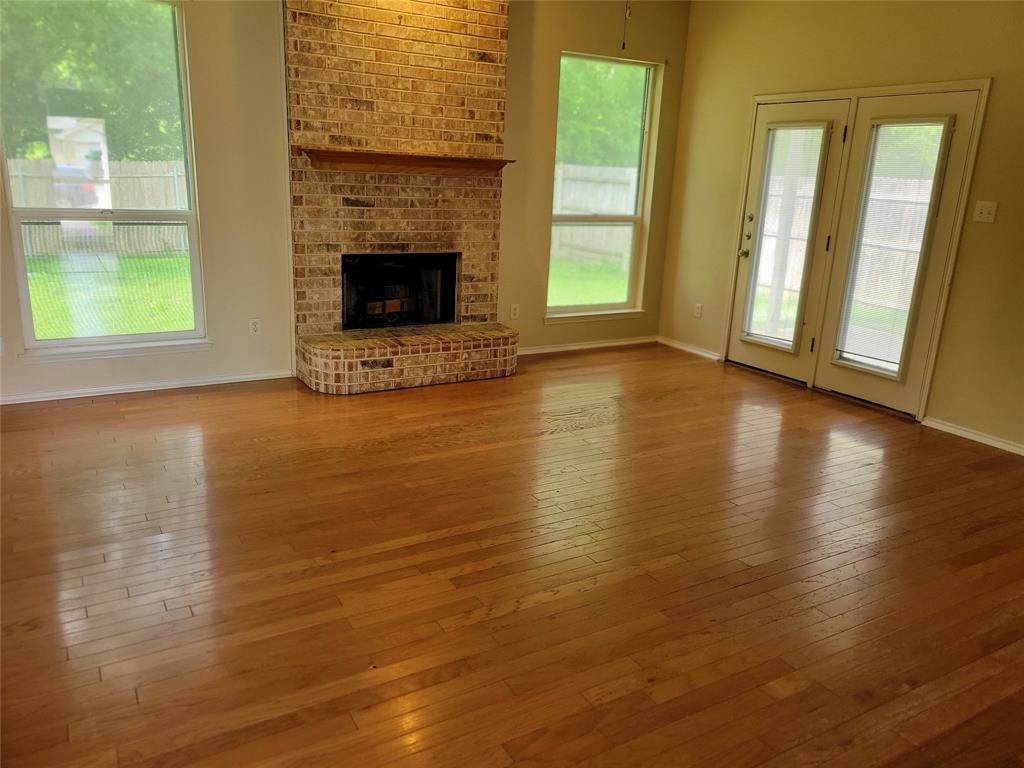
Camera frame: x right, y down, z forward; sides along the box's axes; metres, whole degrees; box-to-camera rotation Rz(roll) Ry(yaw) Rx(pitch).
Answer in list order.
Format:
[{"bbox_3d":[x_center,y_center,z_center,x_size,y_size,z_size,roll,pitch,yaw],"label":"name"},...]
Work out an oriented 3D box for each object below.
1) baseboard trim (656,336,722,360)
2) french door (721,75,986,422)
[{"bbox_3d":[1.574,-0.327,6.839,0.020,0.066,0.805,-7,18,-30],"label":"baseboard trim"},{"bbox_3d":[2.298,-0.974,5.480,0.080,2.049,1.739,-7,18,-30],"label":"french door"}]

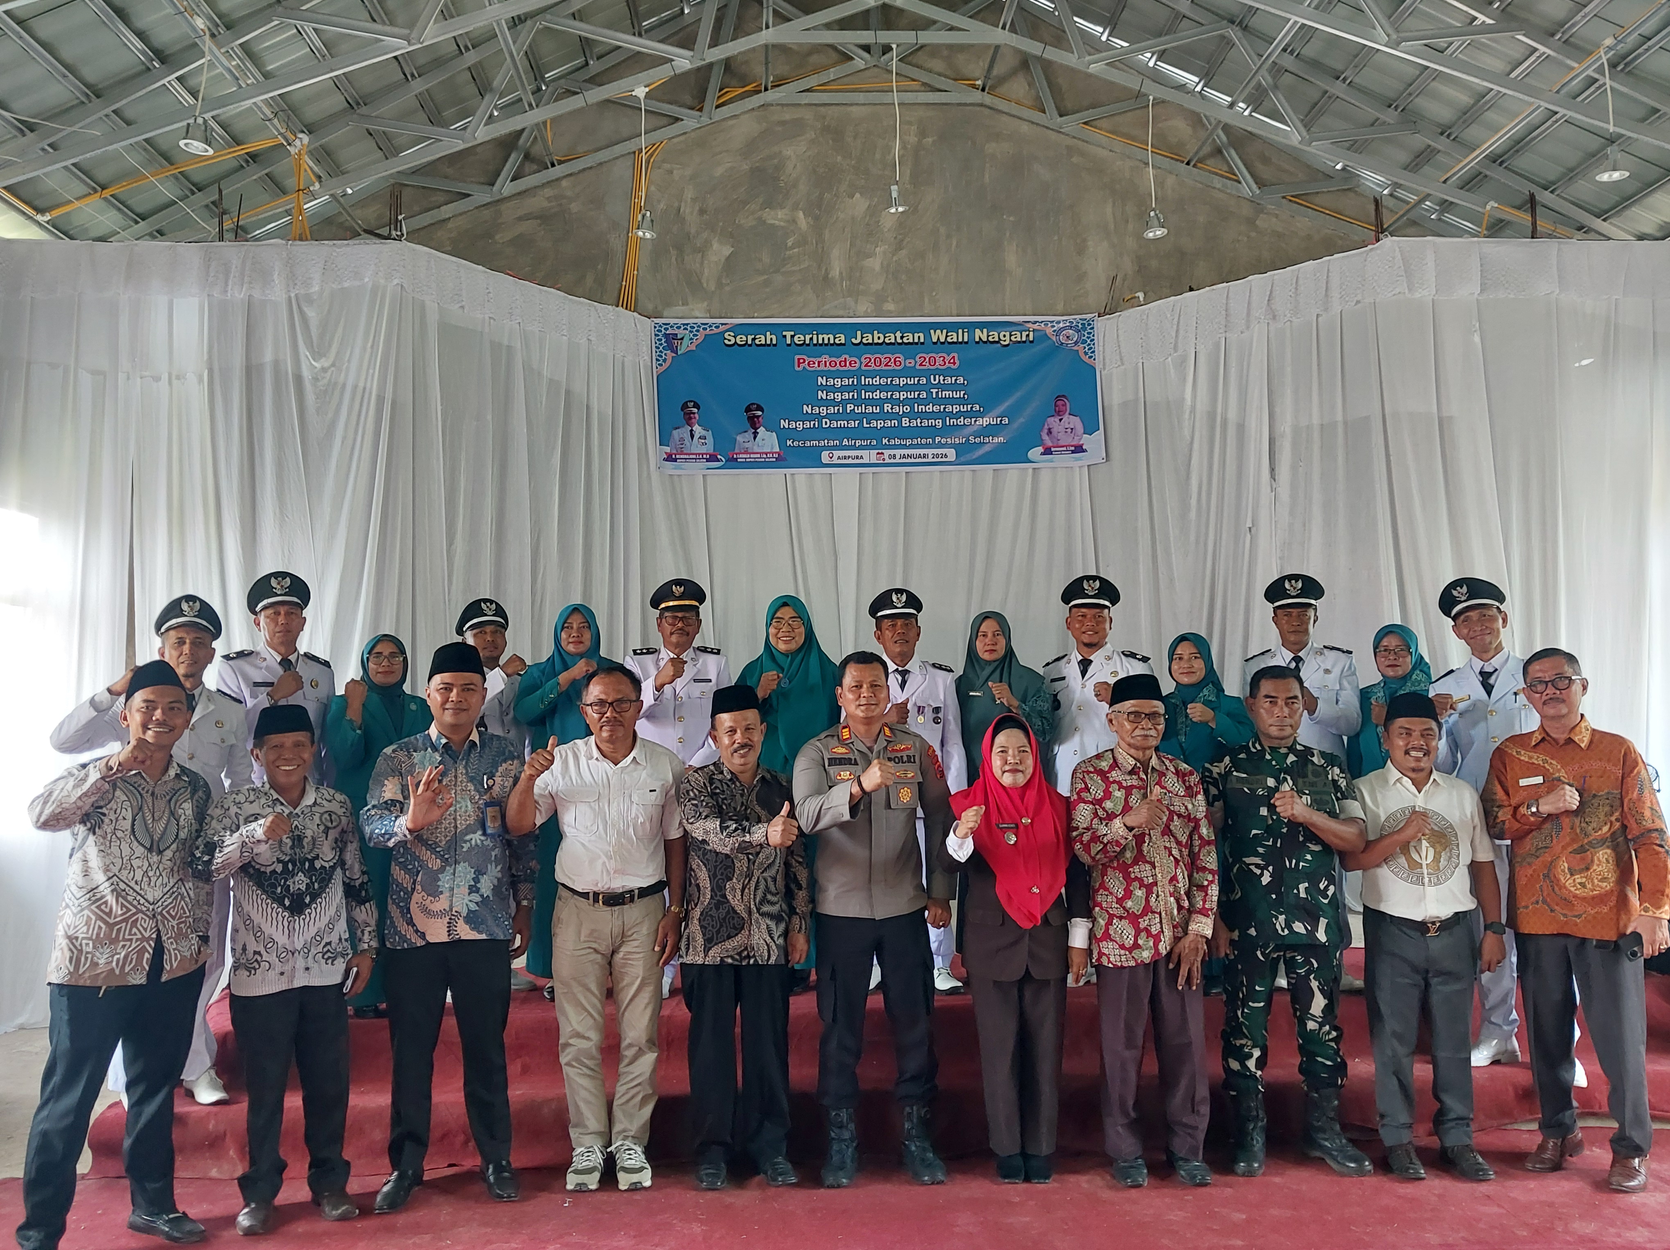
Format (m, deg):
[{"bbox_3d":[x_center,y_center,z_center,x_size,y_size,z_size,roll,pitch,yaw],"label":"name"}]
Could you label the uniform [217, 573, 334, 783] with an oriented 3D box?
[{"bbox_3d":[-2.096,0.645,5.452,0.460,1.696,0.380,0,-4,-15],"label":"uniform"}]

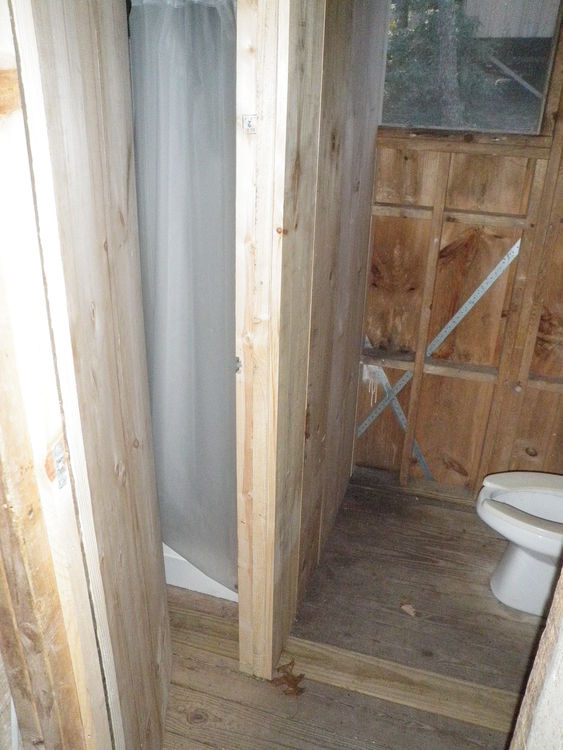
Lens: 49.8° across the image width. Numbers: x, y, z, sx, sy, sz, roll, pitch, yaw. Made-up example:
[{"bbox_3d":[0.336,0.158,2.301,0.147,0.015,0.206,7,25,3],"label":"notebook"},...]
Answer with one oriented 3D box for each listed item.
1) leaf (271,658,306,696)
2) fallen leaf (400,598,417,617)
[{"bbox_3d":[0.029,0.891,1.789,0.100,0.027,0.110,7,24,13],"label":"leaf"},{"bbox_3d":[0.430,0.789,2.071,0.048,0.013,0.080,-4,24,-12],"label":"fallen leaf"}]

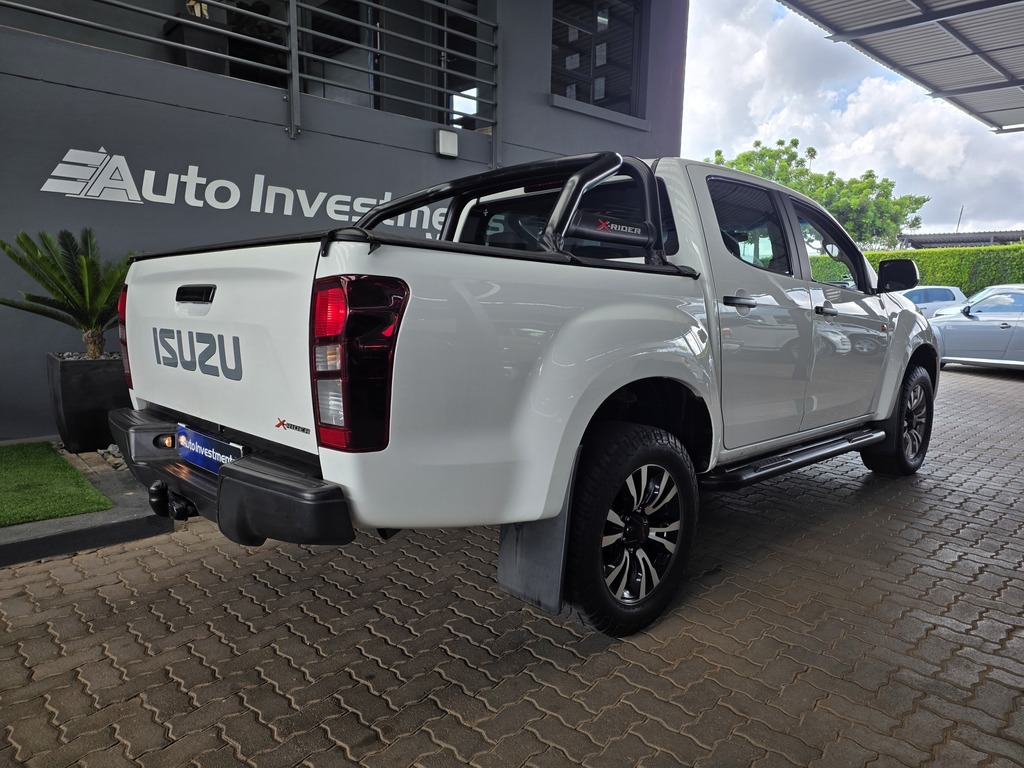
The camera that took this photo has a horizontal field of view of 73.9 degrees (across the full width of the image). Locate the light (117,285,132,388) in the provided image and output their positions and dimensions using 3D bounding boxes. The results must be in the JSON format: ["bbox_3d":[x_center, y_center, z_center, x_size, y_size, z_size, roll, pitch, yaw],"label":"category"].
[{"bbox_3d":[-1.489,-0.203,2.772,0.200,0.410,0.150,-5,9,-44],"label":"light"}]

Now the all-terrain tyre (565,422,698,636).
[{"bbox_3d":[0.387,0.513,2.457,0.742,0.742,0.260,-7,10,-44],"label":"all-terrain tyre"}]

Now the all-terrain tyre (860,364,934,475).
[{"bbox_3d":[2.607,0.246,4.602,0.742,0.742,0.260,-7,10,-44],"label":"all-terrain tyre"}]

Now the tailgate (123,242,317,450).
[{"bbox_3d":[-0.953,-0.151,2.158,0.090,0.520,1.460,-5,9,-44],"label":"tailgate"}]

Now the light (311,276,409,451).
[{"bbox_3d":[-0.352,-0.048,1.614,0.200,0.410,0.150,-5,9,-44],"label":"light"}]

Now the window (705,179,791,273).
[{"bbox_3d":[1.059,-0.681,3.014,0.660,0.430,0.050,-5,-9,-44],"label":"window"}]

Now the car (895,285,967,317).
[{"bbox_3d":[9.580,-1.750,17.300,4.150,1.460,1.780,-2,8,-20],"label":"car"}]

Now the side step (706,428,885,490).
[{"bbox_3d":[1.500,0.350,3.437,1.940,0.100,0.200,-5,9,-44],"label":"side step"}]

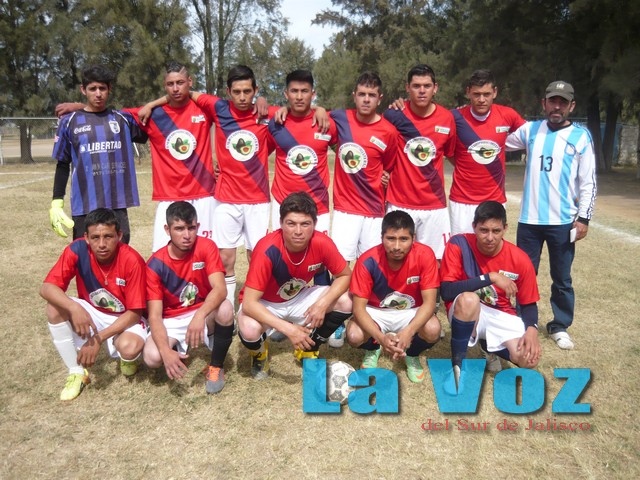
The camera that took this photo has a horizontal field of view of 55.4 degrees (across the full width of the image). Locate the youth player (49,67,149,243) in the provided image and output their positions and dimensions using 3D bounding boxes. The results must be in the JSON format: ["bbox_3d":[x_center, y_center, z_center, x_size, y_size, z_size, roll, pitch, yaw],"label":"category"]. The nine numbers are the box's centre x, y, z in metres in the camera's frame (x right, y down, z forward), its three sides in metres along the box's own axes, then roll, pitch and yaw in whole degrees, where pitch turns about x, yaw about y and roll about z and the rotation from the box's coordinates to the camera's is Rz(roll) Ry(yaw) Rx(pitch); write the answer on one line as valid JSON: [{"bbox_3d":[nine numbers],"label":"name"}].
[{"bbox_3d":[-1.405,-0.203,3.958,0.660,1.770,0.360,-3,11,-14],"label":"youth player"}]

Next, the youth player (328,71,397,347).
[{"bbox_3d":[0.193,-0.188,3.931,0.620,1.750,0.380,3,11,18],"label":"youth player"}]

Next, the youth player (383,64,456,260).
[{"bbox_3d":[0.661,-0.216,3.976,0.522,1.790,0.360,1,10,4],"label":"youth player"}]

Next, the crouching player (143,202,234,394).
[{"bbox_3d":[-0.752,0.275,3.487,0.480,1.000,0.680,-3,11,-17],"label":"crouching player"}]

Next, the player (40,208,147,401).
[{"bbox_3d":[-1.277,0.294,3.440,0.560,0.980,0.720,-2,11,-12],"label":"player"}]

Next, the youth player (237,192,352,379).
[{"bbox_3d":[-0.140,0.232,3.616,0.650,1.060,0.700,0,9,-2],"label":"youth player"}]

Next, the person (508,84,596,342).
[{"bbox_3d":[1.478,-0.160,3.946,0.600,1.690,0.380,3,11,14],"label":"person"}]

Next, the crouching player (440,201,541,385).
[{"bbox_3d":[0.915,0.286,3.473,0.580,1.000,0.770,2,10,10],"label":"crouching player"}]

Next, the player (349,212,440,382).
[{"bbox_3d":[0.405,0.300,3.547,0.540,0.950,0.660,1,9,6],"label":"player"}]

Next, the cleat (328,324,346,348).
[{"bbox_3d":[0.117,0.619,4.079,0.105,0.110,0.280,2,11,12],"label":"cleat"}]

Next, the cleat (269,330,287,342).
[{"bbox_3d":[-0.297,0.603,4.167,0.105,0.110,0.280,1,10,5],"label":"cleat"}]

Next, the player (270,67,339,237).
[{"bbox_3d":[-0.115,-0.205,4.009,0.513,1.755,0.360,-1,10,-4],"label":"player"}]

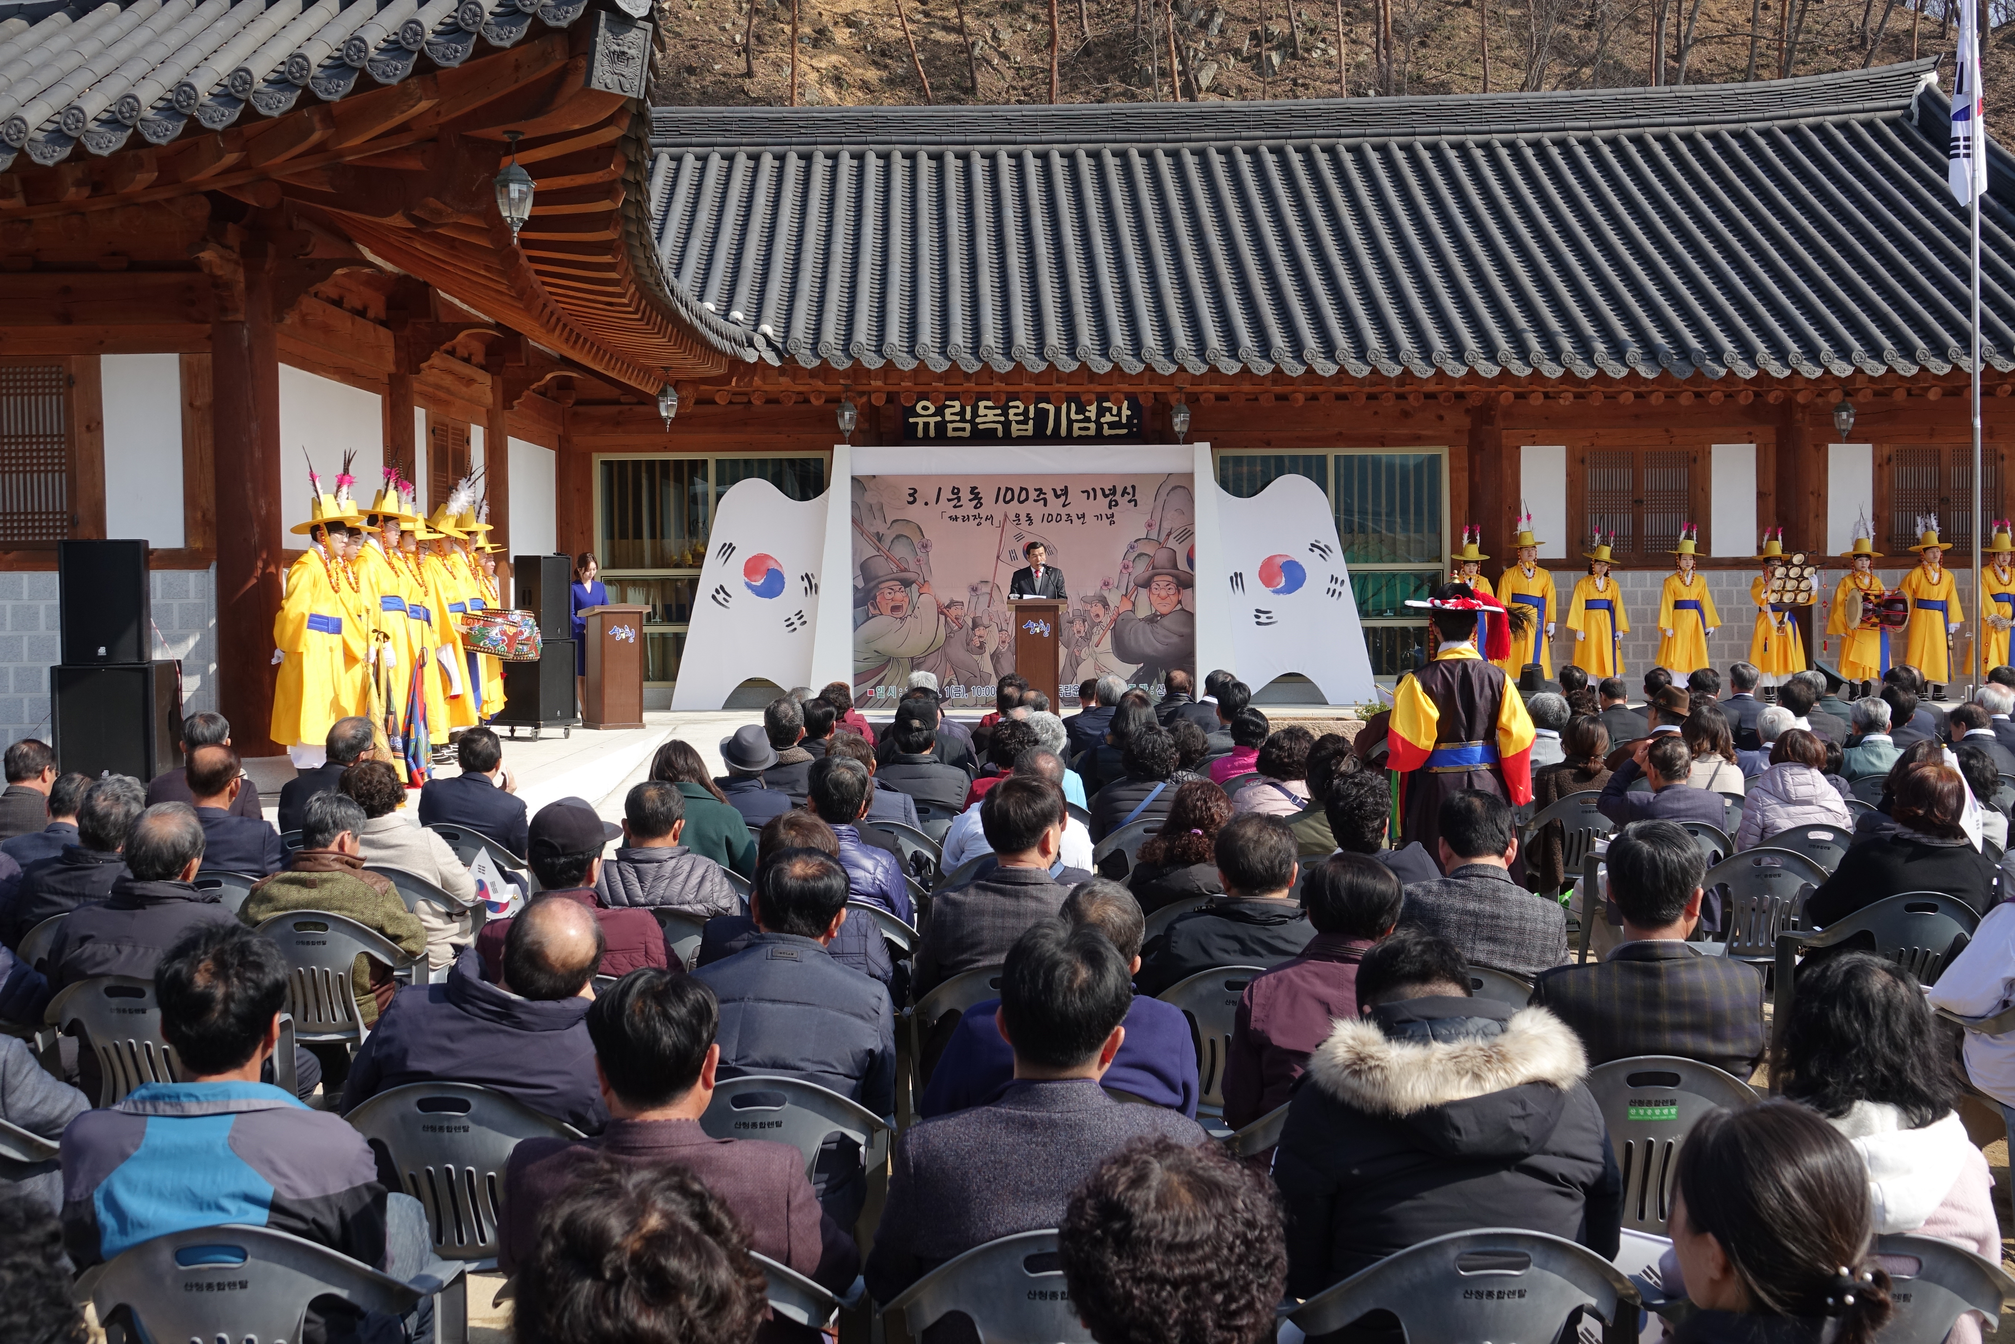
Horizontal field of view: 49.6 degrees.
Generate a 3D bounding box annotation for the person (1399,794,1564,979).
[{"bbox_3d":[1.240,0.929,5.971,0.520,1.250,0.780,0,2,3],"label":"person"}]

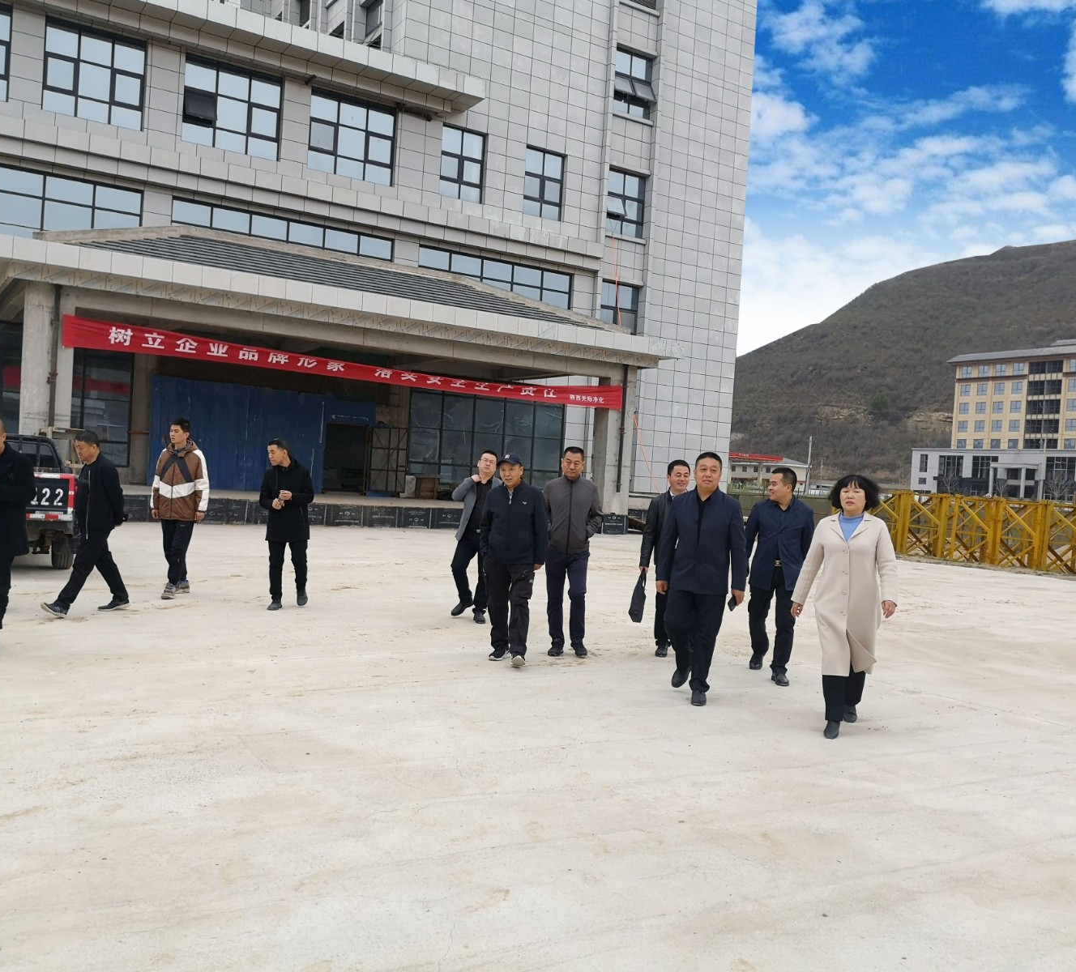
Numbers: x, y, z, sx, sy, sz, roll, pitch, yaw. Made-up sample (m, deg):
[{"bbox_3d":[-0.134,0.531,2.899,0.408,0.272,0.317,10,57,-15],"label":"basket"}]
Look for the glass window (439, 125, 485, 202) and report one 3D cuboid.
[{"bbox_3d":[-2.643,-11.113,35.032,1.727,2.424,0.150,3,0,-32],"label":"glass window"}]

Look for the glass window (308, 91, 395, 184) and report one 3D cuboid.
[{"bbox_3d":[-6.089,-11.277,32.861,2.869,2.556,0.150,3,0,-32],"label":"glass window"}]

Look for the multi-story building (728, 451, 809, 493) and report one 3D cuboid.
[{"bbox_3d":[50.141,-2.224,222.000,18.500,9.300,10.000,3,0,-3],"label":"multi-story building"}]

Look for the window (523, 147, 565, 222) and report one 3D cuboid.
[{"bbox_3d":[0.183,-10.968,36.812,1.707,2.445,0.150,3,0,-32],"label":"window"}]

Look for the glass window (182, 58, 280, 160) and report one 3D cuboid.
[{"bbox_3d":[-9.329,-11.461,30.820,2.879,2.586,0.150,3,0,-32],"label":"glass window"}]

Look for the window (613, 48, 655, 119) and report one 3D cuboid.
[{"bbox_3d":[3.569,-15.330,38.866,1.798,2.596,0.150,3,0,-32],"label":"window"}]

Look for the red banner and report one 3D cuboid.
[{"bbox_3d":[-3.880,-2.980,25.898,15.100,0.840,0.300,3,0,-32],"label":"red banner"}]

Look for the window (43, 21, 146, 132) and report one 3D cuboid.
[{"bbox_3d":[-12.573,-11.644,28.776,2.697,2.576,0.150,3,0,-32],"label":"window"}]

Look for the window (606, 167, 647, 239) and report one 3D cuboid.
[{"bbox_3d":[3.296,-10.772,38.893,1.808,2.596,0.150,3,0,-32],"label":"window"}]

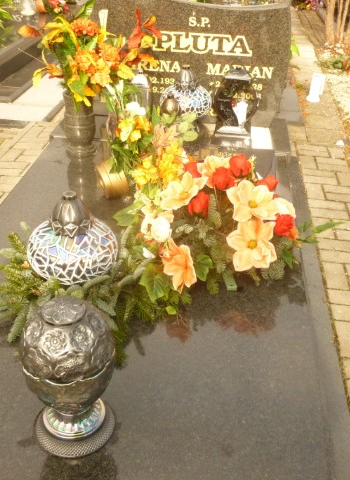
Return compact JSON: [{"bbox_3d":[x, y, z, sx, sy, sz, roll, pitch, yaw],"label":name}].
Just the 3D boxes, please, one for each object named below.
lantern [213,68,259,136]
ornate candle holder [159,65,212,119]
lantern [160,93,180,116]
[{"bbox_3d":[0.307,-0.701,2.602,0.223,0.319,0.160,4,33,5],"label":"lantern"},{"bbox_3d":[0.058,-0.731,2.647,0.265,0.313,0.265,4,33,5],"label":"ornate candle holder"},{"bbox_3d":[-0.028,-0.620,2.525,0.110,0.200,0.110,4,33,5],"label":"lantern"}]

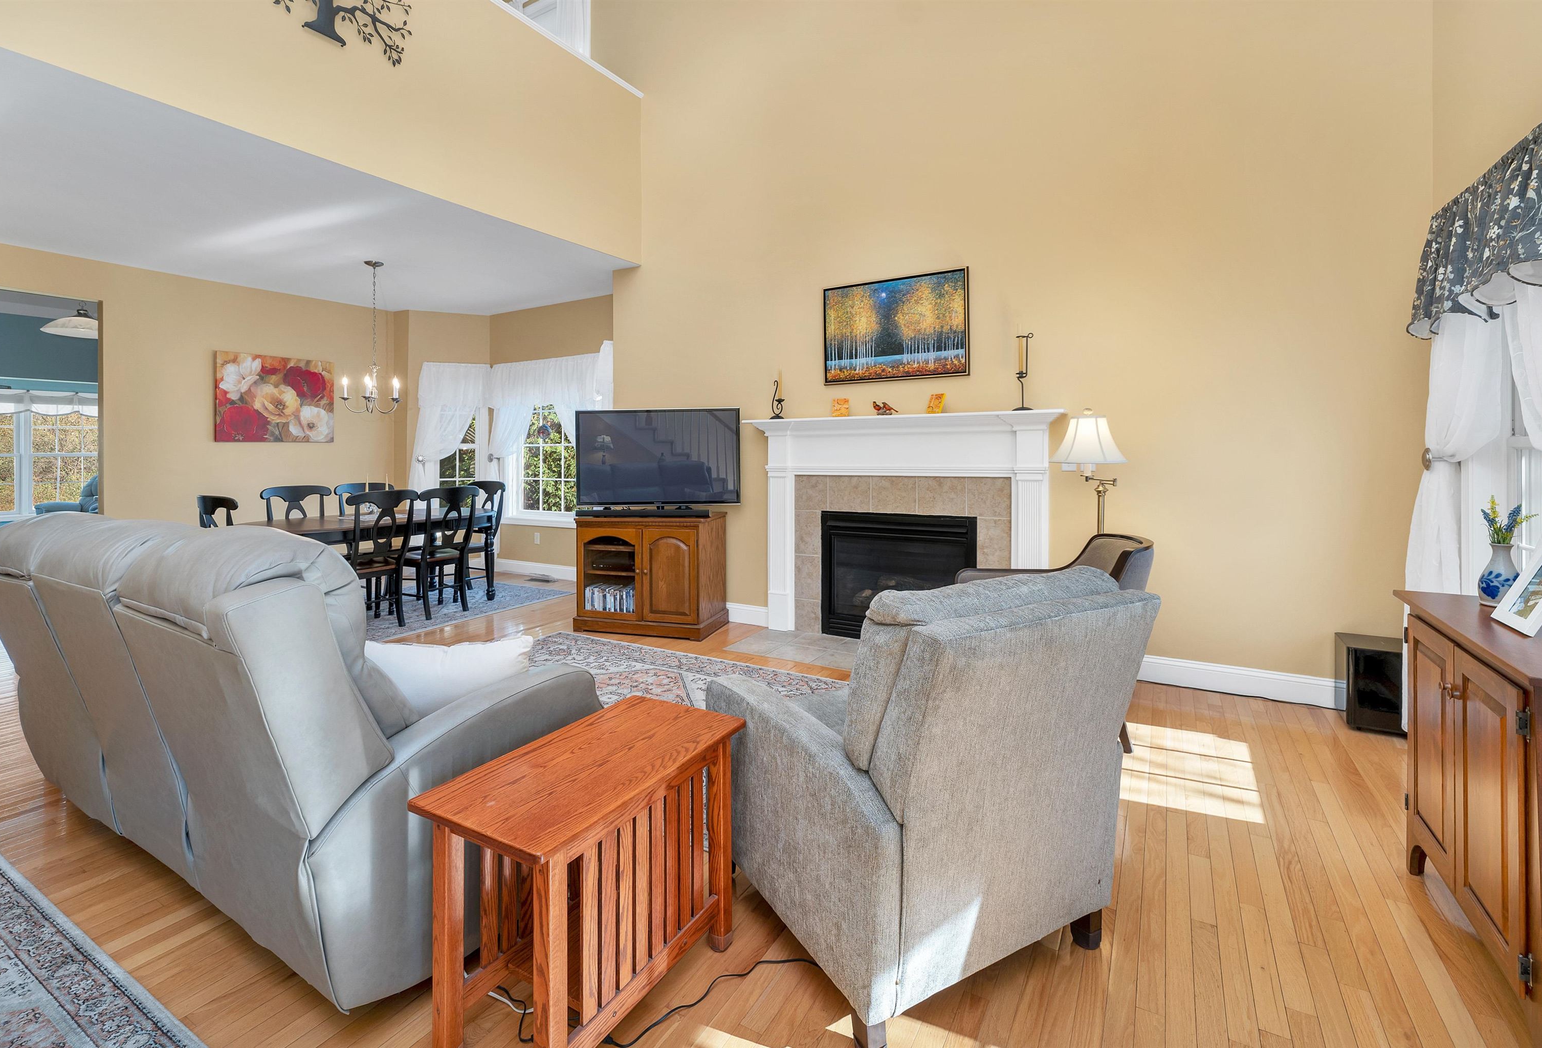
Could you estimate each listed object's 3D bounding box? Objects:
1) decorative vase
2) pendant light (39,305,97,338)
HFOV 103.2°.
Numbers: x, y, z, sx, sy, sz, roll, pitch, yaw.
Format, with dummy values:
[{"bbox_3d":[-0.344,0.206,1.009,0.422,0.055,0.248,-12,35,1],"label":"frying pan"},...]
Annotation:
[{"bbox_3d":[2.059,0.144,1.730,0.085,0.175,0.085,0,5,0],"label":"decorative vase"},{"bbox_3d":[-5.800,-1.687,5.150,0.480,0.220,0.480,3,6,30],"label":"pendant light"}]

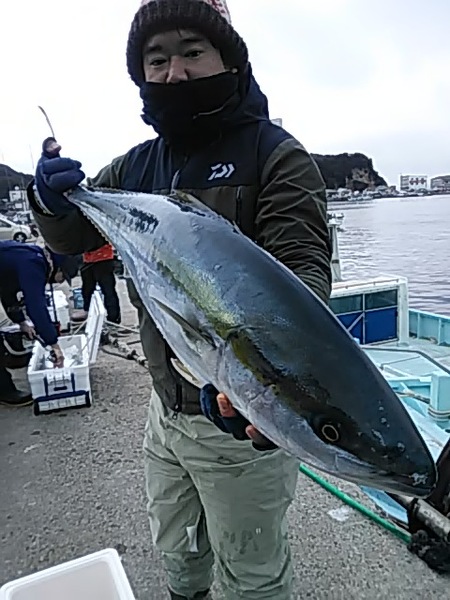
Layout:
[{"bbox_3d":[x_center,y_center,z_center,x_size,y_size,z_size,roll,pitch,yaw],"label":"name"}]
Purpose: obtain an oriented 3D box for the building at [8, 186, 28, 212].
[{"bbox_3d":[-55.316,-26.922,130.000,5.200,7.000,5.500,-7,12,-19],"label":"building"}]

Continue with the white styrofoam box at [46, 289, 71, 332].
[{"bbox_3d":[-2.050,0.148,5.806,0.360,0.330,0.800,-6,11,-15],"label":"white styrofoam box"}]

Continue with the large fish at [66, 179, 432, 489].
[{"bbox_3d":[-0.030,-0.030,0.740,0.800,0.220,0.140,38,21,22],"label":"large fish"}]

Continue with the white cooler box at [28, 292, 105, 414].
[{"bbox_3d":[-1.181,0.371,3.664,0.475,0.610,0.900,-6,11,-15],"label":"white cooler box"}]

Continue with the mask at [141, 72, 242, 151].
[{"bbox_3d":[-0.066,-0.365,0.930,0.175,0.145,0.150,-8,14,8],"label":"mask"}]

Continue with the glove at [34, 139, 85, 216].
[{"bbox_3d":[-0.293,-0.221,0.860,0.090,0.130,0.095,-5,11,-8],"label":"glove"}]

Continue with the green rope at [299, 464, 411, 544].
[{"bbox_3d":[0.534,0.867,2.114,0.030,0.030,0.660,-10,13,-29],"label":"green rope"}]

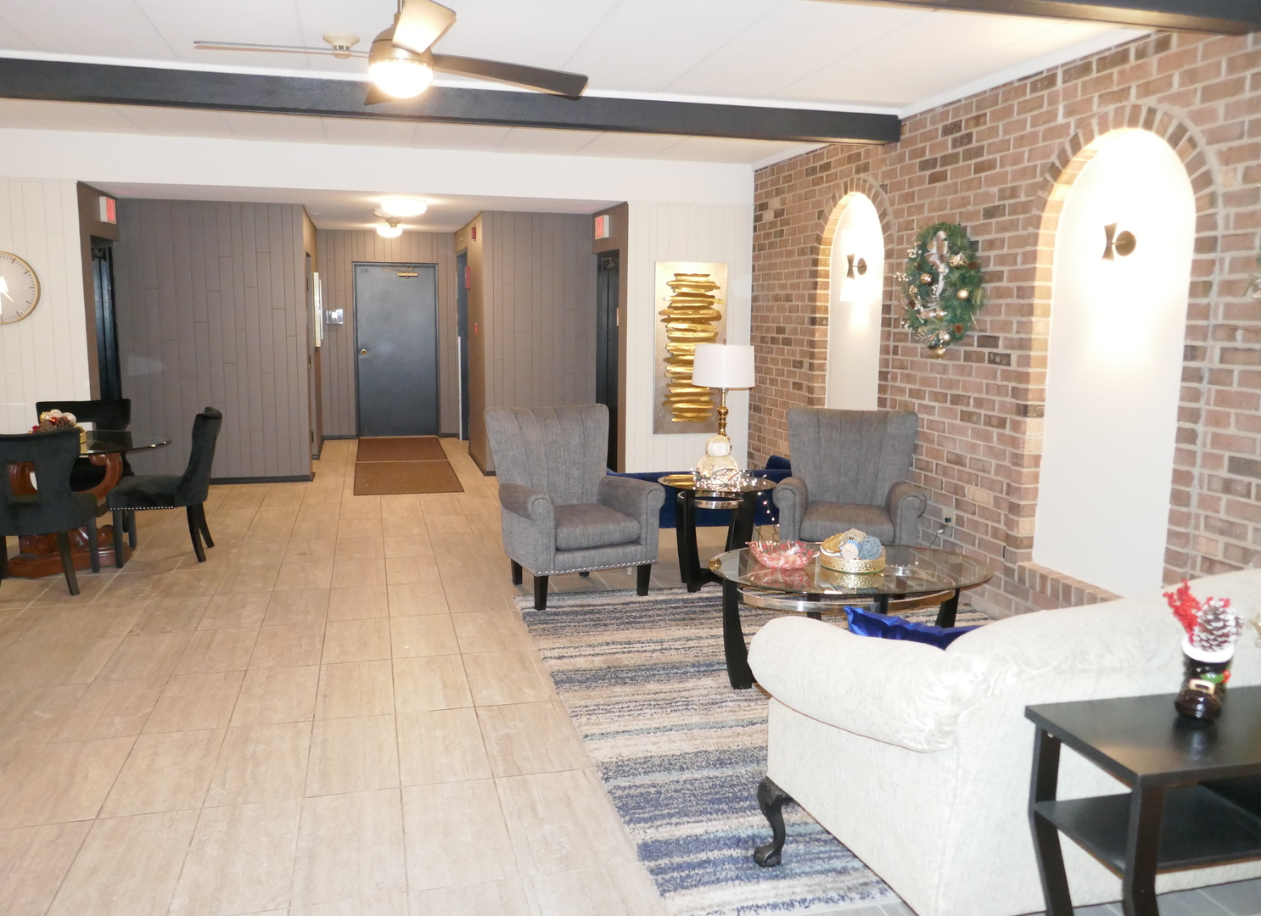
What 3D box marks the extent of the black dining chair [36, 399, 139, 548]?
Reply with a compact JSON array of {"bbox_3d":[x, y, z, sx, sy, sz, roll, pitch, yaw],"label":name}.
[{"bbox_3d":[-3.591,0.106,6.302,0.580,0.920,0.600,-4,10,-27],"label":"black dining chair"}]

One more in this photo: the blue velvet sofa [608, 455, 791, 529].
[{"bbox_3d":[0.479,0.296,6.191,1.500,0.640,0.760,-1,9,-11],"label":"blue velvet sofa"}]

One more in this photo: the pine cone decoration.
[{"bbox_3d":[1.453,0.419,2.370,0.110,0.135,0.110,-1,9,-15],"label":"pine cone decoration"}]

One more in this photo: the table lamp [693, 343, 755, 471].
[{"bbox_3d":[0.535,-0.273,5.575,0.371,0.803,0.371,1,9,0],"label":"table lamp"}]

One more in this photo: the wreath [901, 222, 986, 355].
[{"bbox_3d":[1.747,-0.947,5.338,0.170,0.730,0.700,-1,9,-15],"label":"wreath"}]

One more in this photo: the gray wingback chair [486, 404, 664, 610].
[{"bbox_3d":[-0.334,0.244,5.466,0.770,1.030,0.730,-4,10,-28],"label":"gray wingback chair"}]

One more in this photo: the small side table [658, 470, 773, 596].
[{"bbox_3d":[0.496,0.446,5.535,0.685,0.608,0.685,1,9,0],"label":"small side table"}]

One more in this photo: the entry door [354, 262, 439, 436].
[{"bbox_3d":[-2.806,-1.303,11.562,0.985,2.090,0.080,-1,9,-15],"label":"entry door"}]

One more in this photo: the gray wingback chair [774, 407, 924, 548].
[{"bbox_3d":[1.275,0.254,5.587,0.810,1.000,0.760,3,9,12],"label":"gray wingback chair"}]

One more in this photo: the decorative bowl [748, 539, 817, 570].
[{"bbox_3d":[0.685,0.431,4.258,0.310,0.095,0.300,-1,9,-15],"label":"decorative bowl"}]

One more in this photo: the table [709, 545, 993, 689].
[{"bbox_3d":[0.995,0.720,4.382,1.300,0.475,0.900,0,9,-7],"label":"table"}]

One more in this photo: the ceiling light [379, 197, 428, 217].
[{"bbox_3d":[-1.881,-2.077,7.943,0.380,0.120,0.380,-1,9,-15],"label":"ceiling light"}]

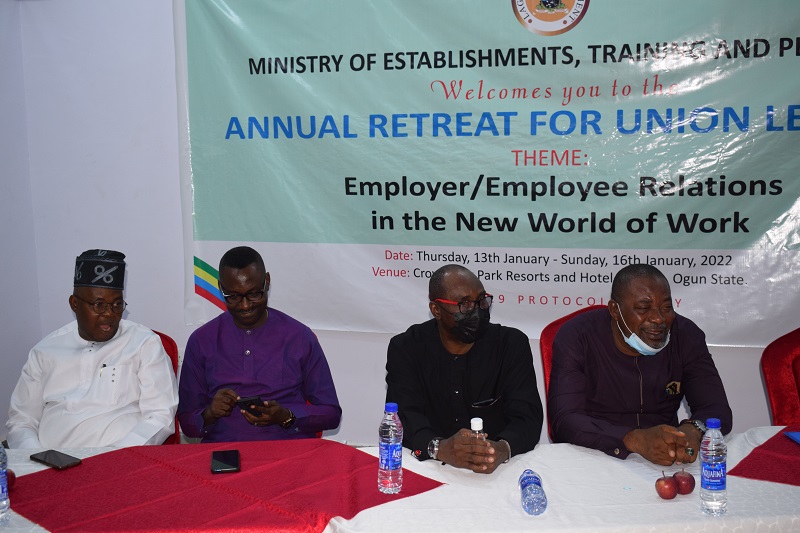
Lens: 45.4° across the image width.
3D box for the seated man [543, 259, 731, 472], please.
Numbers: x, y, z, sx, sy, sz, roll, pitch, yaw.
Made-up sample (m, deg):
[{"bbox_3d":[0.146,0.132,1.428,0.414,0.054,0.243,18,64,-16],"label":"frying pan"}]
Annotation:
[{"bbox_3d":[0.729,0.646,2.842,0.554,1.280,0.680,0,7,2],"label":"seated man"}]

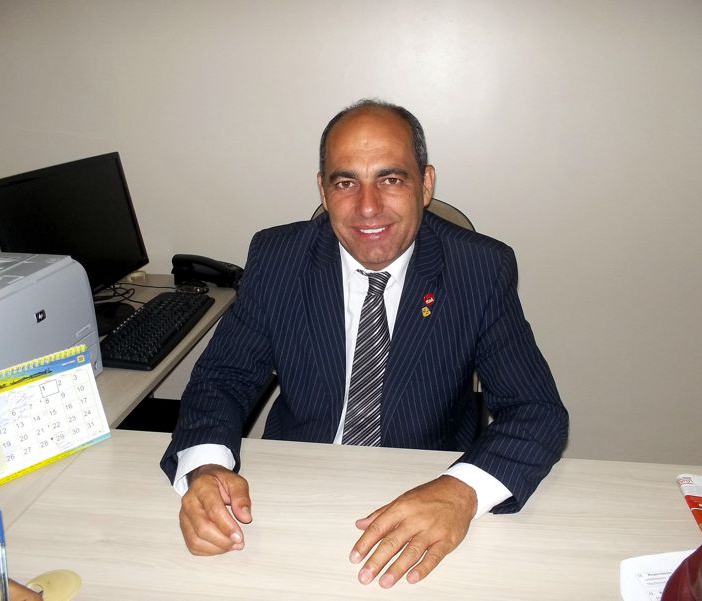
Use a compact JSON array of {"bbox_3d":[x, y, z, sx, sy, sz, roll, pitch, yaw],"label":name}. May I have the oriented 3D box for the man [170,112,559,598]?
[{"bbox_3d":[0.032,0.321,1.170,0.640,1.280,0.720,1,19,4],"label":"man"}]

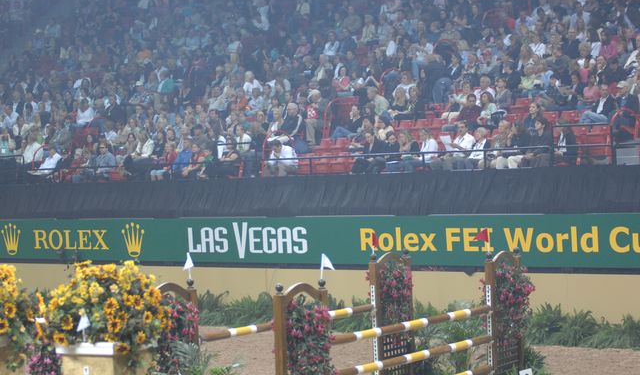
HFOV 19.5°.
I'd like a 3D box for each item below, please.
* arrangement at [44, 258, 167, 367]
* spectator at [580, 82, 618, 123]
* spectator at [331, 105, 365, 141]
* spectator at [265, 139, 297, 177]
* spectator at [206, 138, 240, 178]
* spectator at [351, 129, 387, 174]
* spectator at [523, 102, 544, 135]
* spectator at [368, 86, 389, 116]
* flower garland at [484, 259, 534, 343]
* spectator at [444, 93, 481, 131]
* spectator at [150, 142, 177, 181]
[{"bbox_3d":[-2.119,1.255,18.500,1.120,1.000,1.060,-2,1,35],"label":"arrangement"},{"bbox_3d":[5.535,-1.434,36.905,0.800,1.250,0.520,-2,1,-42],"label":"spectator"},{"bbox_3d":[0.659,-1.235,41.705,0.880,1.200,0.500,-2,1,-38],"label":"spectator"},{"bbox_3d":[-0.876,-0.525,42.568,0.550,1.120,0.820,-2,1,37],"label":"spectator"},{"bbox_3d":[-2.136,-0.509,41.705,0.780,1.220,0.480,-3,1,-44],"label":"spectator"},{"bbox_3d":[1.036,-0.603,39.005,0.800,1.200,0.520,-3,1,-44],"label":"spectator"},{"bbox_3d":[4.322,-1.127,38.312,0.780,1.240,0.500,-4,1,-42],"label":"spectator"},{"bbox_3d":[1.326,-1.752,44.034,0.800,1.220,0.500,-3,1,-37],"label":"spectator"},{"bbox_3d":[2.572,1.547,25.300,0.360,1.050,0.780,-2,1,36],"label":"flower garland"},{"bbox_3d":[2.998,-1.352,39.205,0.520,1.250,0.780,-2,1,37],"label":"spectator"},{"bbox_3d":[-3.802,-0.517,45.618,0.470,1.170,0.780,-2,1,43],"label":"spectator"}]

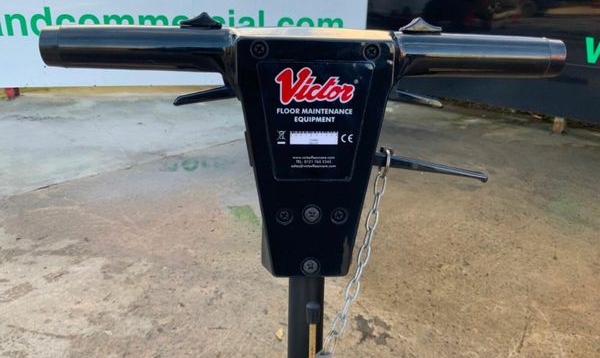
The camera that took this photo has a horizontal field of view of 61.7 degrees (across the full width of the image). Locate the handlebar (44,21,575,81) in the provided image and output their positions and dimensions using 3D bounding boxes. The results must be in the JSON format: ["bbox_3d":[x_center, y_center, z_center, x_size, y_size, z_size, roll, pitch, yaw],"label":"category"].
[{"bbox_3d":[0.011,-0.120,0.478,0.492,0.047,0.045,0,11,-4],"label":"handlebar"}]

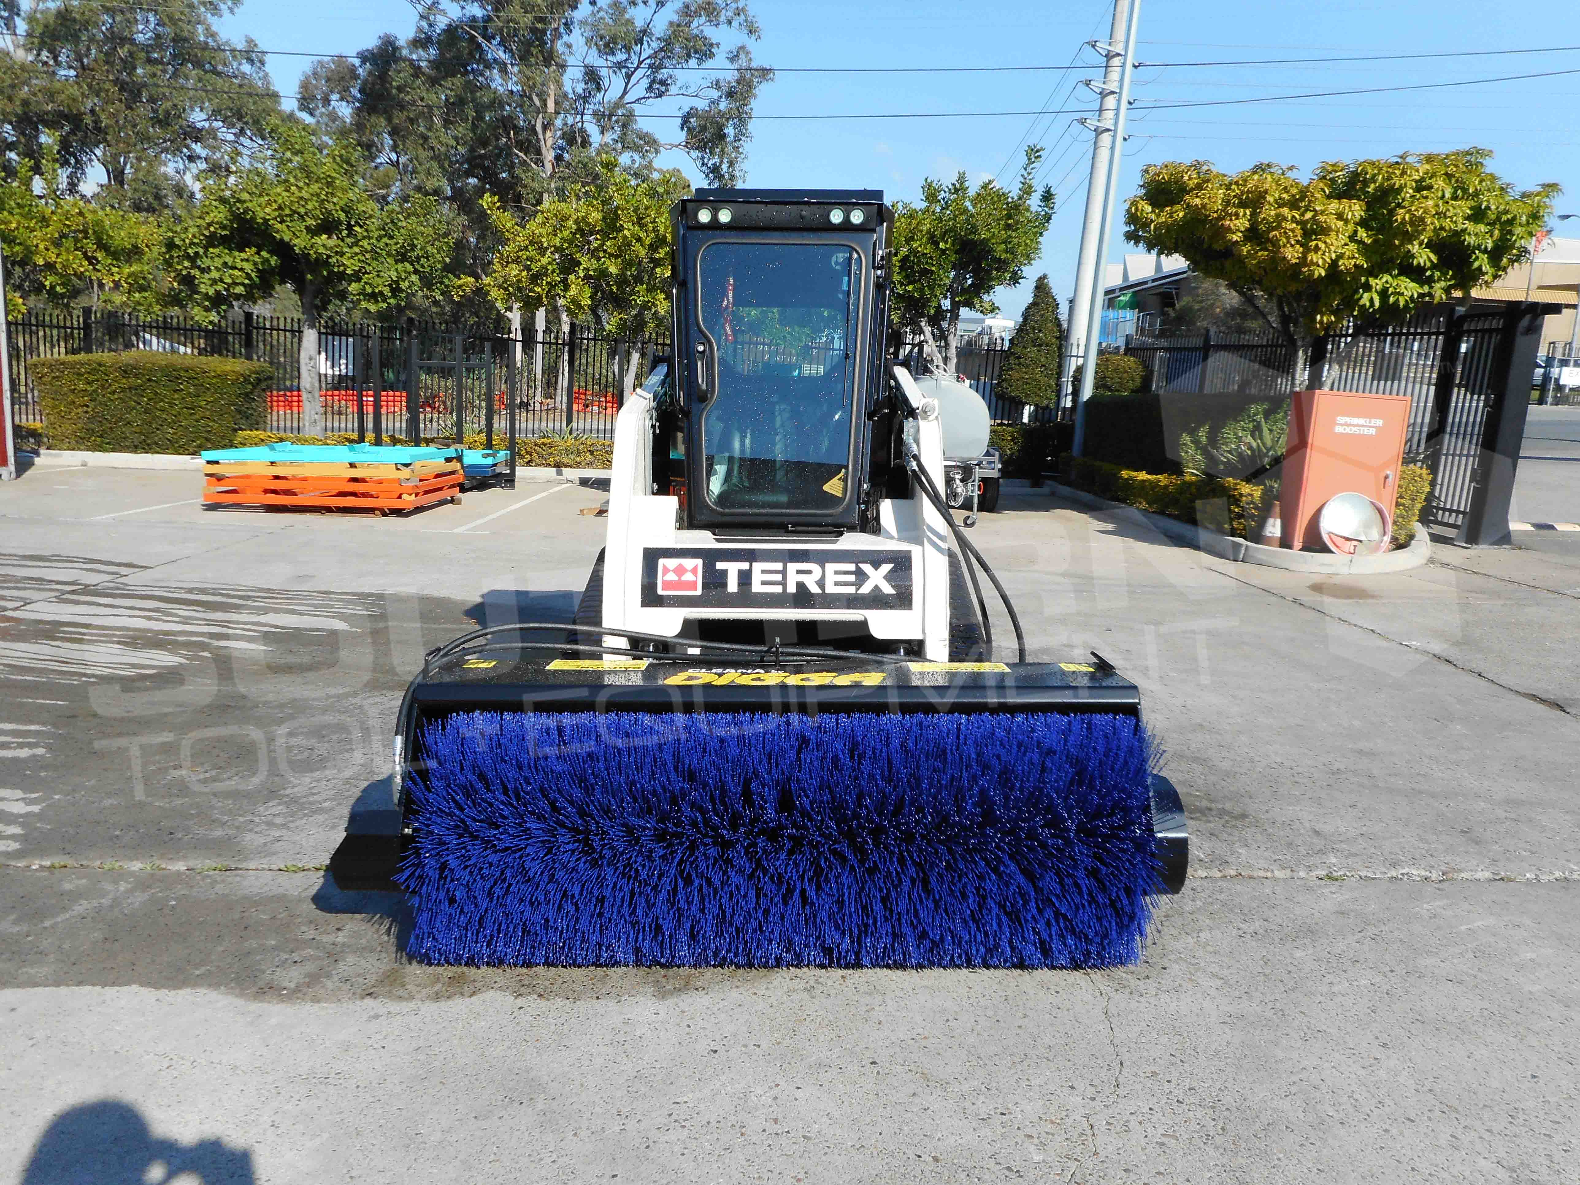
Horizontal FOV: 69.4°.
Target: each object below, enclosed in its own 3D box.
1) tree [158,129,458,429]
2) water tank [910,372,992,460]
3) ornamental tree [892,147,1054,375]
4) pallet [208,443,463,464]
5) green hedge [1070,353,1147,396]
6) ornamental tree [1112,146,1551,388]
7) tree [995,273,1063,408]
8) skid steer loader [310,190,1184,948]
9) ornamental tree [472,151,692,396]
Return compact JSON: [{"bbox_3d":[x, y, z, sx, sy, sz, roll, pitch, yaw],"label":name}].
[{"bbox_3d":[-6.682,-4.223,15.900,4.050,4.750,3.800,4,10,0],"label":"tree"},{"bbox_3d":[1.581,-2.105,13.850,1.450,1.020,1.600,3,10,-7],"label":"water tank"},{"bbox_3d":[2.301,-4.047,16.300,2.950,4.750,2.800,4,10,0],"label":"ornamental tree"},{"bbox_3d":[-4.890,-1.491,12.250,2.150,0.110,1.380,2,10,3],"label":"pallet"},{"bbox_3d":[4.558,-2.971,16.300,1.100,1.000,1.100,4,10,0],"label":"green hedge"},{"bbox_3d":[5.100,-2.250,10.600,3.900,3.450,3.700,2,12,0],"label":"ornamental tree"},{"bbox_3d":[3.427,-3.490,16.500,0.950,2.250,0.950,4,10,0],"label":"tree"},{"bbox_3d":[-0.080,-0.320,4.130,2.220,2.120,3.350,1,12,0],"label":"skid steer loader"},{"bbox_3d":[-2.637,-4.039,16.200,3.500,4.550,3.300,4,10,0],"label":"ornamental tree"}]

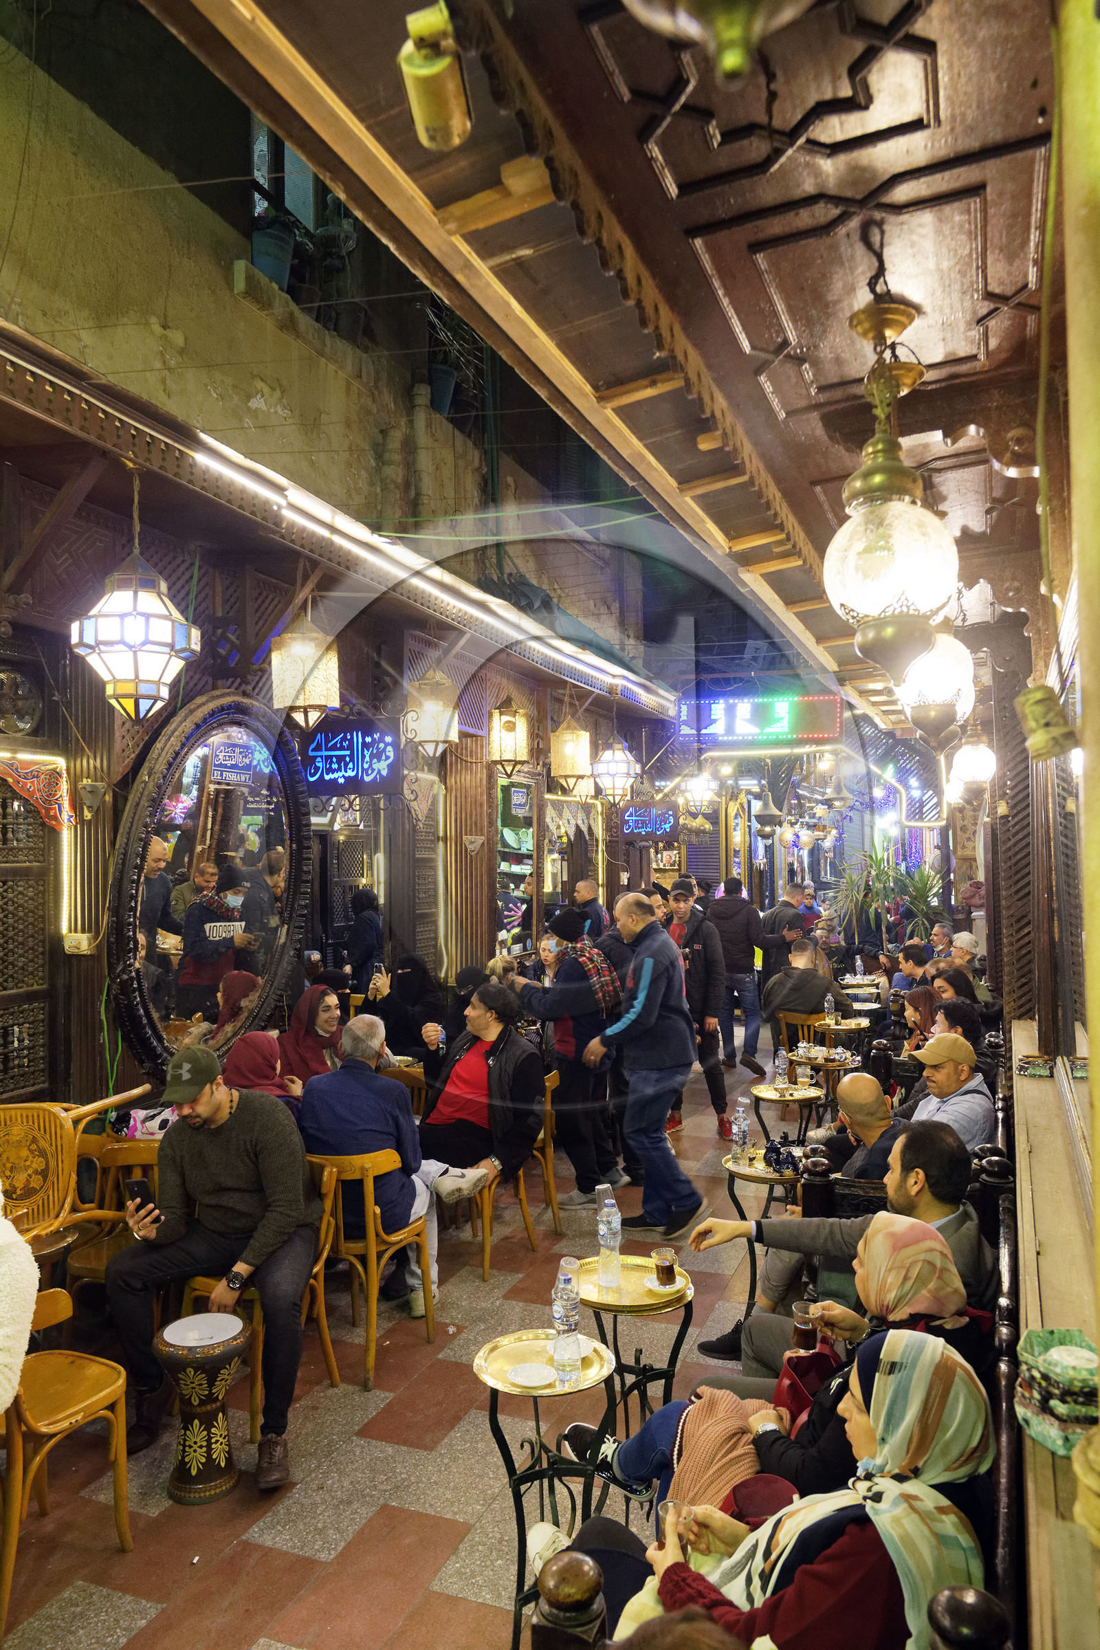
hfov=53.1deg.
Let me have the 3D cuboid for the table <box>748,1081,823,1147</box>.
[{"bbox_3d":[1.240,1.741,5.704,0.380,0.700,0.380,-2,-3,23],"label":"table"}]

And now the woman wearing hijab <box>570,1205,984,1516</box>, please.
[{"bbox_3d":[0.490,1.432,2.480,0.900,1.220,0.540,-1,0,22],"label":"woman wearing hijab"}]

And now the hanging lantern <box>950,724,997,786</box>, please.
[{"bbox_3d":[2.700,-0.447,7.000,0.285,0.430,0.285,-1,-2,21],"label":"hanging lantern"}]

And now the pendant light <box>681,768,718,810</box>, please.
[{"bbox_3d":[1.510,-0.385,11.150,0.390,0.450,0.390,-1,-2,22],"label":"pendant light"}]

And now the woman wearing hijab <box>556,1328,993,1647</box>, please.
[{"bbox_3d":[0.344,1.412,2.015,0.900,1.140,0.550,-2,-2,33],"label":"woman wearing hijab"}]

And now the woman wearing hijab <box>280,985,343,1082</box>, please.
[{"bbox_3d":[-1.079,1.469,5.651,0.720,1.260,0.500,-1,-2,29],"label":"woman wearing hijab"}]

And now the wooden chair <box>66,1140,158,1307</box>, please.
[{"bbox_3d":[-1.570,1.657,4.160,0.420,0.820,0.470,-1,-2,5],"label":"wooden chair"}]

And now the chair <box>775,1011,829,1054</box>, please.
[{"bbox_3d":[1.928,1.716,8.134,0.430,0.840,0.480,-1,-2,19],"label":"chair"}]

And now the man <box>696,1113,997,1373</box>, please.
[{"bbox_3d":[0.769,1.358,2.843,0.810,1.200,0.580,-2,-3,23],"label":"man"}]

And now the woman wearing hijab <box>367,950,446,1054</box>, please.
[{"bbox_3d":[-0.940,1.454,7.050,0.780,1.250,0.520,0,0,-37],"label":"woman wearing hijab"}]

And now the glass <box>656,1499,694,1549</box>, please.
[{"bbox_3d":[0.238,1.337,2.080,0.070,0.105,0.075,-1,-2,21],"label":"glass"}]

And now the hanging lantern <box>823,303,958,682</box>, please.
[{"bbox_3d":[0.709,-0.694,2.300,0.285,0.780,0.285,-1,-2,21],"label":"hanging lantern"}]

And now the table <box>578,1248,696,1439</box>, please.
[{"bbox_3d":[0.245,1.621,3.022,0.325,0.710,0.325,-2,-3,23],"label":"table"}]

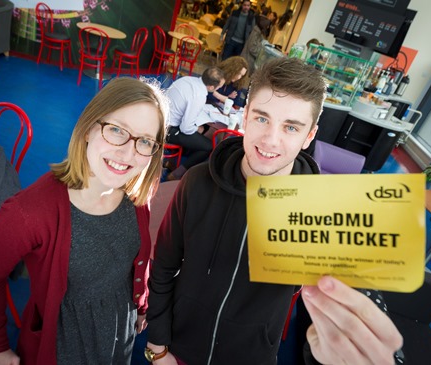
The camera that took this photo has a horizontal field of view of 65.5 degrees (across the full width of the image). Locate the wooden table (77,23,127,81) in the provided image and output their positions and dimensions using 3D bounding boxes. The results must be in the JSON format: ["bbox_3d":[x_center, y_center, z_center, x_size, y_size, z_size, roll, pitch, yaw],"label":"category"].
[{"bbox_3d":[-1.949,-2.163,5.657,0.770,0.730,0.770,18,28,0],"label":"wooden table"}]

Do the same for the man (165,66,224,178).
[{"bbox_3d":[-0.238,-0.562,3.320,0.740,1.200,0.500,8,30,-18],"label":"man"}]

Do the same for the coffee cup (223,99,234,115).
[{"bbox_3d":[0.149,-0.785,3.505,0.088,0.147,0.088,18,28,0],"label":"coffee cup"}]

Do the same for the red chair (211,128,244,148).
[{"bbox_3d":[0.135,-0.136,3.113,0.420,0.885,0.500,20,28,4],"label":"red chair"}]

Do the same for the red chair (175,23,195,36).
[{"bbox_3d":[-0.827,-3.419,8.344,0.420,0.885,0.500,7,30,-20],"label":"red chair"}]

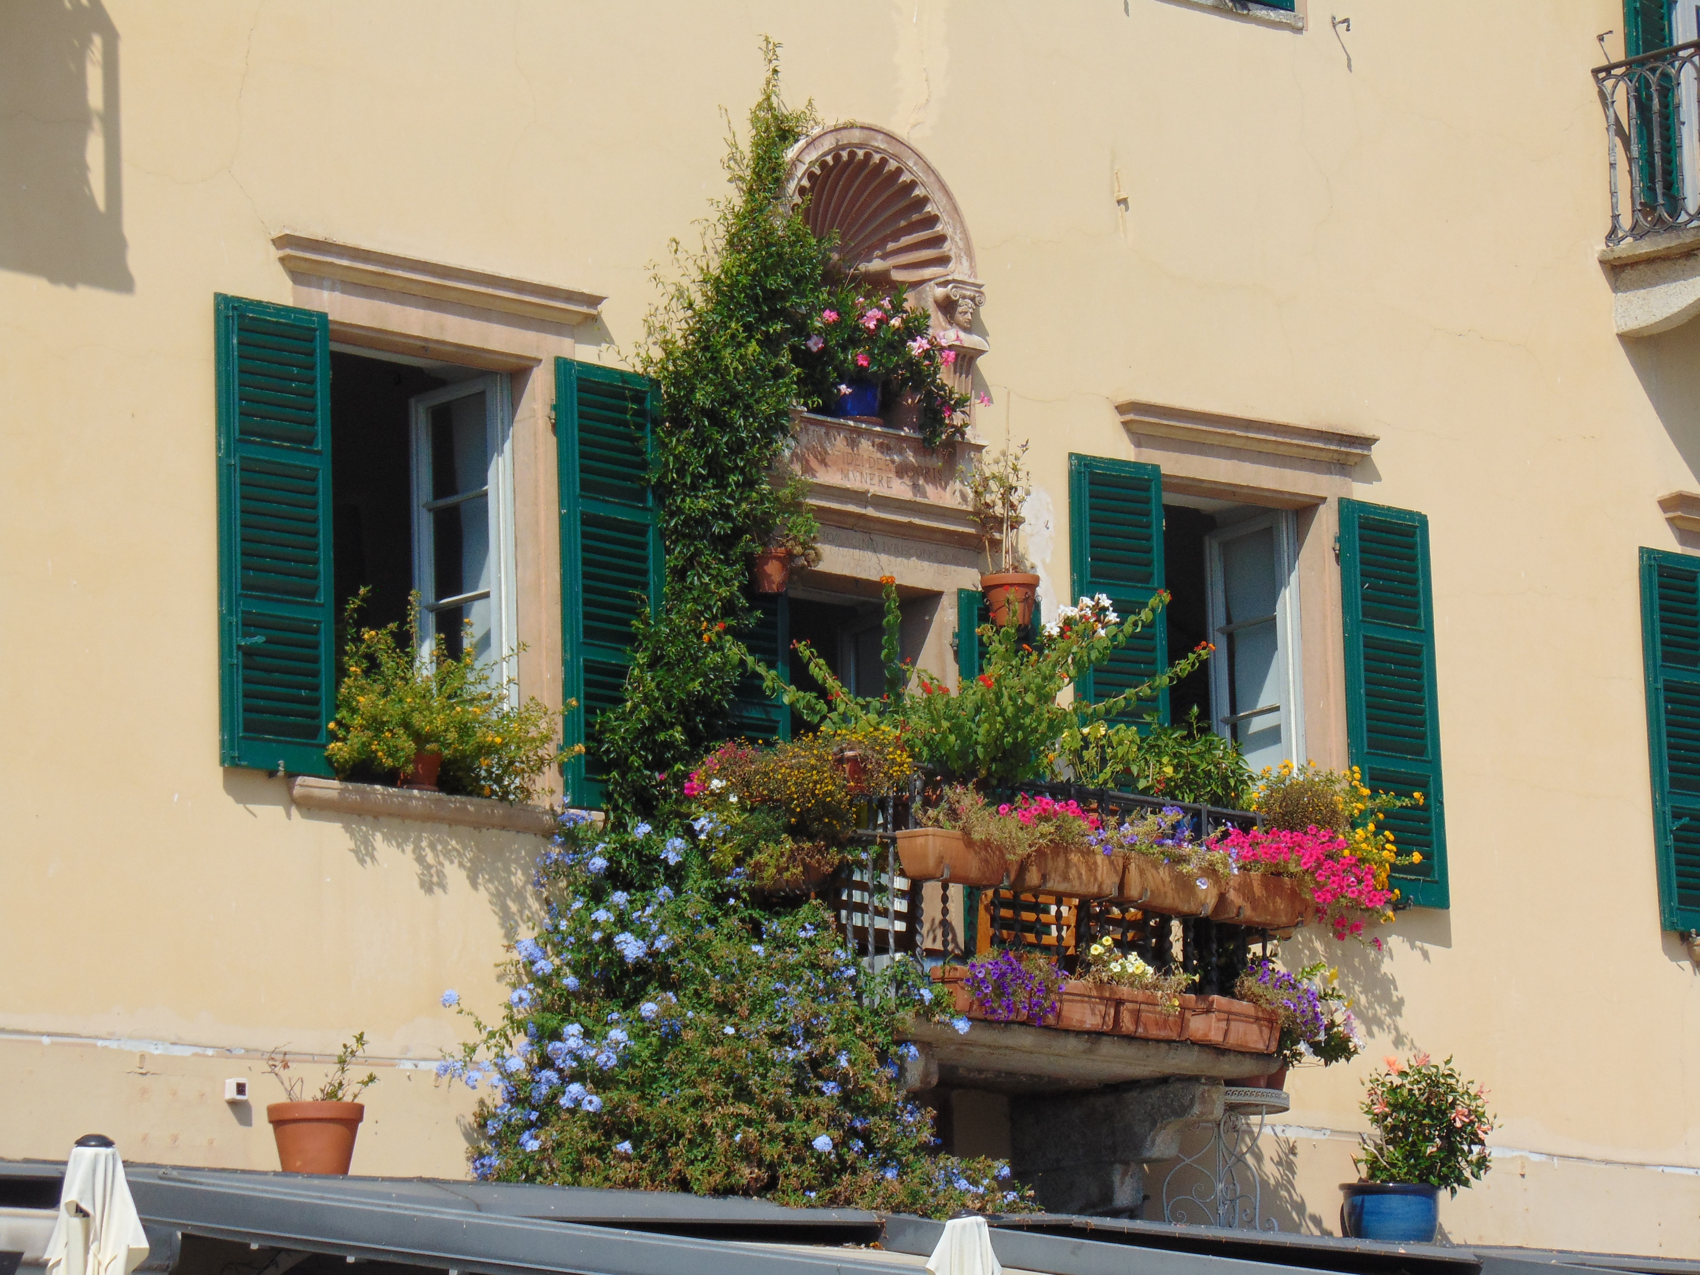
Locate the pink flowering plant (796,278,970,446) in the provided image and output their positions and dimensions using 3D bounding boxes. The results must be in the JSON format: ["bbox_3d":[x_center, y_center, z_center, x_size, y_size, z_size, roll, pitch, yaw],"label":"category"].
[{"bbox_3d":[0.135,-1.145,27.135,0.500,0.680,0.660,-12,-14,43],"label":"pink flowering plant"}]

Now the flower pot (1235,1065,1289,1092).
[{"bbox_3d":[1.704,1.803,27.075,0.250,0.200,0.250,-2,-10,0],"label":"flower pot"}]

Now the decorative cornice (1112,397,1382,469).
[{"bbox_3d":[1.764,-0.893,28.756,0.115,0.135,1.660,-12,-13,43],"label":"decorative cornice"}]

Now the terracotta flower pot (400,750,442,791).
[{"bbox_3d":[-1.640,0.510,24.973,0.160,0.165,0.160,-2,-10,0],"label":"terracotta flower pot"}]

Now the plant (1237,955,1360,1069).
[{"bbox_3d":[1.699,1.422,24.762,0.460,0.380,0.340,8,-15,-42],"label":"plant"}]

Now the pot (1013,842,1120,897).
[{"bbox_3d":[0.864,0.941,25.765,0.200,0.205,0.450,-12,-14,43],"label":"pot"}]

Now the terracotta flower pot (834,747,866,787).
[{"bbox_3d":[0.007,0.475,23.704,0.140,0.145,0.140,8,-15,-42],"label":"terracotta flower pot"}]

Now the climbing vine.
[{"bbox_3d":[-0.534,-0.859,26.164,0.360,3.200,1.100,-12,-14,43],"label":"climbing vine"}]

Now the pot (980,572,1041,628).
[{"bbox_3d":[0.620,-0.144,25.300,0.235,0.215,0.235,-2,-11,0],"label":"pot"}]

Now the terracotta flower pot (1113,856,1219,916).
[{"bbox_3d":[1.282,1.015,26.182,0.200,0.205,0.450,-12,-14,43],"label":"terracotta flower pot"}]

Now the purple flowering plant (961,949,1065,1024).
[{"bbox_3d":[0.587,1.263,23.662,0.370,0.260,0.240,8,-15,-42],"label":"purple flowering plant"}]

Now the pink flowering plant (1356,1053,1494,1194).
[{"bbox_3d":[2.303,1.947,26.192,0.540,0.560,0.520,-2,-11,0],"label":"pink flowering plant"}]

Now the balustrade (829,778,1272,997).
[{"bbox_3d":[0.613,1.173,26.401,1.100,0.940,2.120,-12,-14,43],"label":"balustrade"}]

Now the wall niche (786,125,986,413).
[{"bbox_3d":[0.005,-1.373,25.422,1.054,1.191,0.400,8,-15,-42],"label":"wall niche"}]

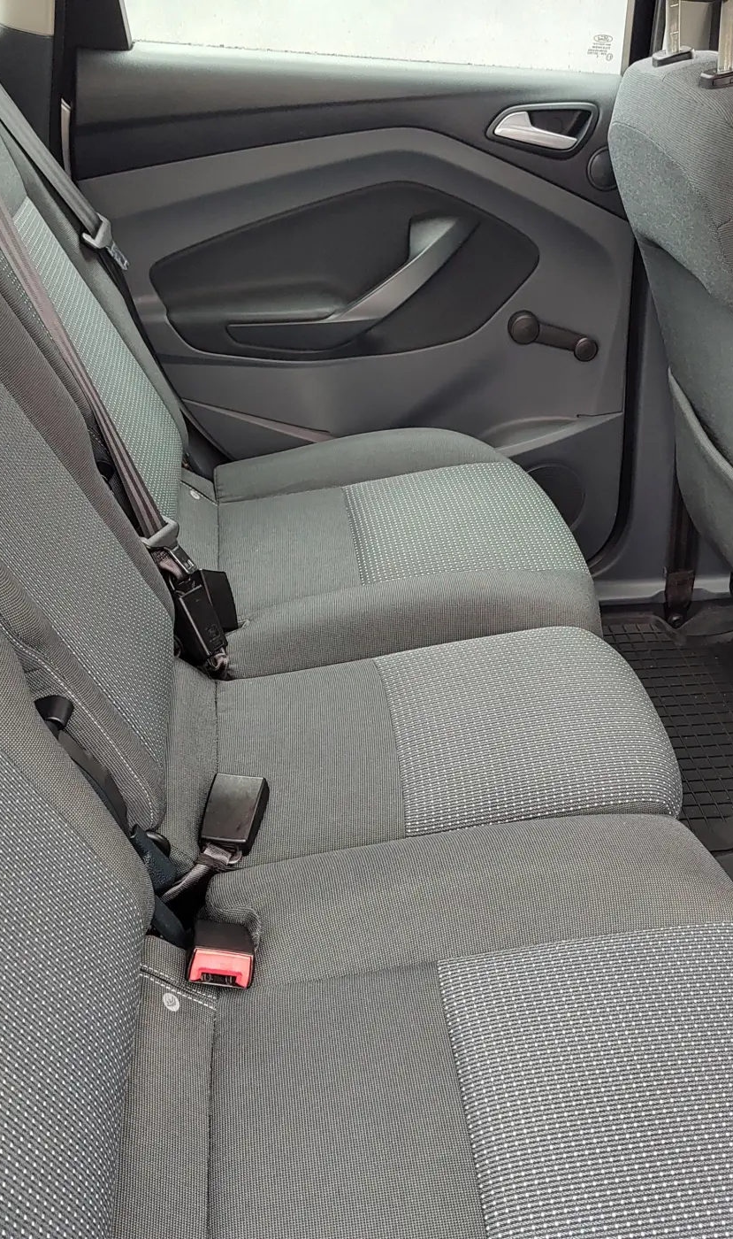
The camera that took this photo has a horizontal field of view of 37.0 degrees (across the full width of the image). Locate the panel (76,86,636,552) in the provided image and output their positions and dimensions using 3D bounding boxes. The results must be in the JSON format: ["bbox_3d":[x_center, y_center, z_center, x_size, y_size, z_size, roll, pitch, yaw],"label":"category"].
[{"bbox_3d":[0.018,-0.367,1.564,0.780,0.710,0.120,-3,34,-5],"label":"panel"}]

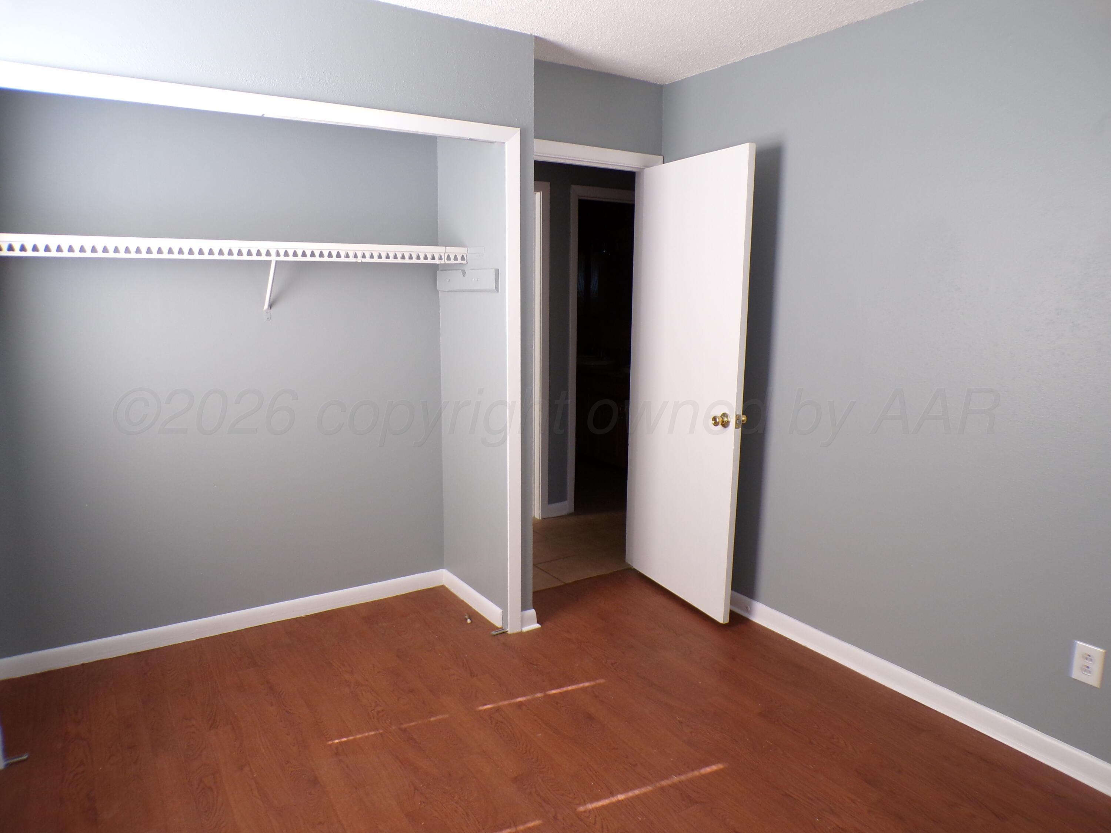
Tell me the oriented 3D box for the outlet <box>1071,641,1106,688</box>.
[{"bbox_3d":[1.599,0.744,2.310,0.010,0.118,0.076,-6,12,-32],"label":"outlet"}]

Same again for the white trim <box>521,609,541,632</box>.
[{"bbox_3d":[-0.111,0.884,3.364,0.095,0.087,0.028,-6,12,-32],"label":"white trim"}]

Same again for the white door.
[{"bbox_3d":[0.606,-0.145,3.579,0.038,2.032,0.760,-4,11,-26],"label":"white door"}]

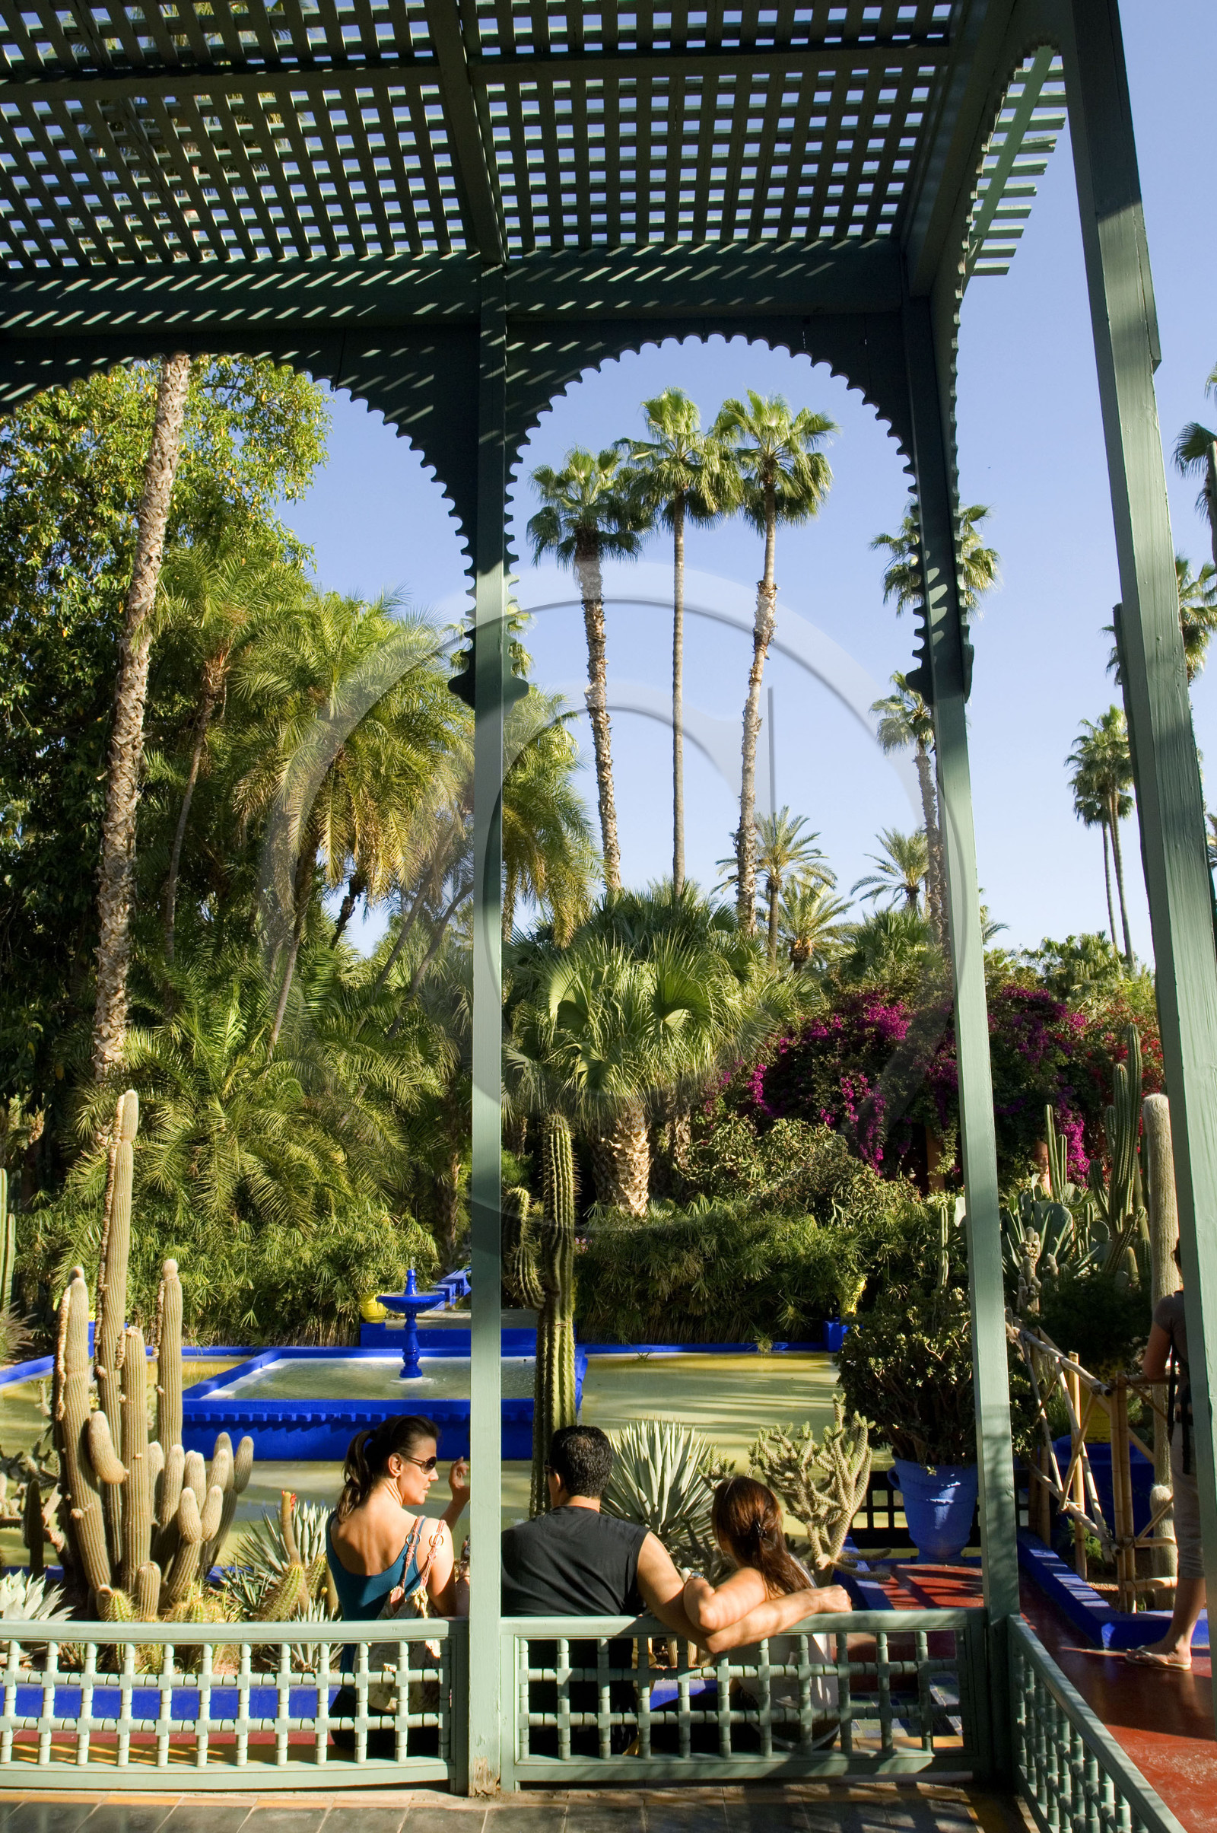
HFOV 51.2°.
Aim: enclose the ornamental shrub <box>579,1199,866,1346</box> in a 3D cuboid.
[{"bbox_3d":[1.335,4.010,14.781,3.500,1.680,1.600,-1,-10,2],"label":"ornamental shrub"}]

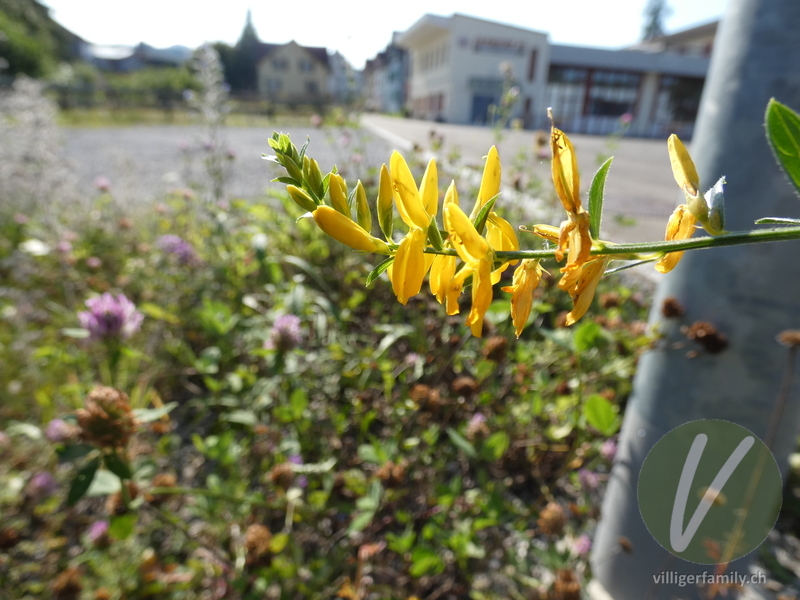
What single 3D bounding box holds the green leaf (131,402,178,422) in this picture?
[{"bbox_3d":[-0.096,0.044,0.180,0.018,0.006,0.009,-3,22,-11],"label":"green leaf"}]

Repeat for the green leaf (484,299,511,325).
[{"bbox_3d":[0.084,0.010,0.400,0.022,0.019,0.010,0,23,0],"label":"green leaf"}]

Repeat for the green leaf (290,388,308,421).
[{"bbox_3d":[-0.070,0.072,0.320,0.013,0.022,0.008,0,23,0],"label":"green leaf"}]

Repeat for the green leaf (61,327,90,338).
[{"bbox_3d":[-0.168,0.017,0.240,0.015,0.005,0.009,0,23,0],"label":"green leaf"}]

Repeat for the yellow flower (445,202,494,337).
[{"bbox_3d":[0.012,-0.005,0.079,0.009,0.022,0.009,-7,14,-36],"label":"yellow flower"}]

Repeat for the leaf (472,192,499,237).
[{"bbox_3d":[0.017,-0.017,0.090,0.002,0.009,0.003,29,0,0],"label":"leaf"}]

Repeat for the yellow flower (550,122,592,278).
[{"bbox_3d":[0.025,-0.014,0.068,0.006,0.023,0.007,5,10,30],"label":"yellow flower"}]

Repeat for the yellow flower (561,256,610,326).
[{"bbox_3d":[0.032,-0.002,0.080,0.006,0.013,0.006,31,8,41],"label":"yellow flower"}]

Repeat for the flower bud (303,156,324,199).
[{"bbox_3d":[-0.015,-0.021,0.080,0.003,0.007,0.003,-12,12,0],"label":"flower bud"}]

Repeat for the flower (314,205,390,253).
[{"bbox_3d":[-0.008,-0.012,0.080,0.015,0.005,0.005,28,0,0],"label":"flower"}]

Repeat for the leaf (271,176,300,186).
[{"bbox_3d":[-0.018,-0.019,0.073,0.005,0.002,0.002,6,22,11],"label":"leaf"}]

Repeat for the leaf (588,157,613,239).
[{"bbox_3d":[0.029,-0.015,0.067,0.004,0.012,0.003,12,9,17],"label":"leaf"}]

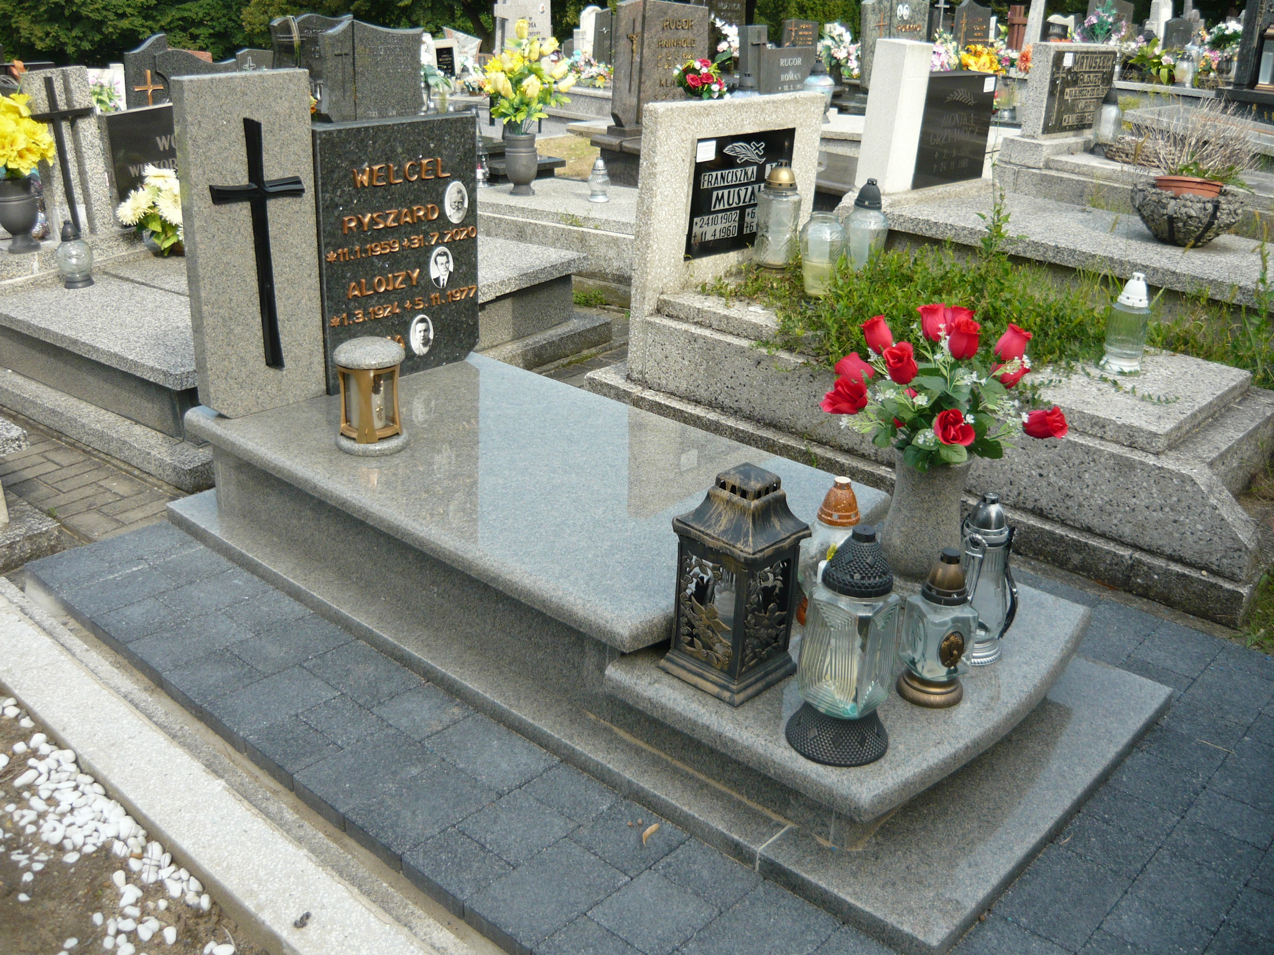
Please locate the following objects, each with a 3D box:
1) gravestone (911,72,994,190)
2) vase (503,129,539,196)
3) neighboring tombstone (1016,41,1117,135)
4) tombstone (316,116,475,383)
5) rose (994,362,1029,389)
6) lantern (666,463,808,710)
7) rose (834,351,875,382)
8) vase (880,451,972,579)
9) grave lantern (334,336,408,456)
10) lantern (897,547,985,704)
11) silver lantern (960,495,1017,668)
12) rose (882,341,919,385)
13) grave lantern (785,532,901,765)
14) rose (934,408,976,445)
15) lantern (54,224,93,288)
[{"bbox_3d":[1.417,-1.613,5.622,0.128,0.480,0.665,21,29,37],"label":"gravestone"},{"bbox_3d":[-0.562,-1.537,5.939,0.154,0.272,0.154,2,23,-1],"label":"vase"},{"bbox_3d":[2.306,-2.060,6.465,0.103,0.444,0.838,21,29,37],"label":"neighboring tombstone"},{"bbox_3d":[-0.653,-0.611,3.294,0.080,0.690,0.520,20,29,38],"label":"tombstone"},{"bbox_3d":[0.798,-0.221,2.585,0.071,0.071,0.077,0,45,29],"label":"rose"},{"bbox_3d":[0.178,0.176,2.188,0.182,0.391,0.182,21,29,37],"label":"lantern"},{"bbox_3d":[0.463,-0.232,2.586,0.077,0.071,0.071,38,23,33],"label":"rose"},{"bbox_3d":[0.648,0.071,2.722,0.181,0.268,0.181,9,24,13],"label":"vase"},{"bbox_3d":[-0.647,-0.205,2.945,0.174,0.263,0.174,-3,24,-12],"label":"grave lantern"},{"bbox_3d":[0.547,0.256,2.182,0.120,0.278,0.120,-6,24,-19],"label":"lantern"},{"bbox_3d":[0.684,0.192,2.353,0.119,0.340,0.110,10,24,17],"label":"silver lantern"},{"bbox_3d":[0.512,-0.222,2.360,0.067,0.075,0.067,-5,39,16],"label":"rose"},{"bbox_3d":[0.352,0.260,2.012,0.175,0.388,0.175,-18,31,-40],"label":"grave lantern"},{"bbox_3d":[0.649,-0.103,2.481,0.084,0.071,0.077,9,24,13],"label":"rose"},{"bbox_3d":[-1.939,-0.779,4.197,0.124,0.203,0.124,21,29,37],"label":"lantern"}]

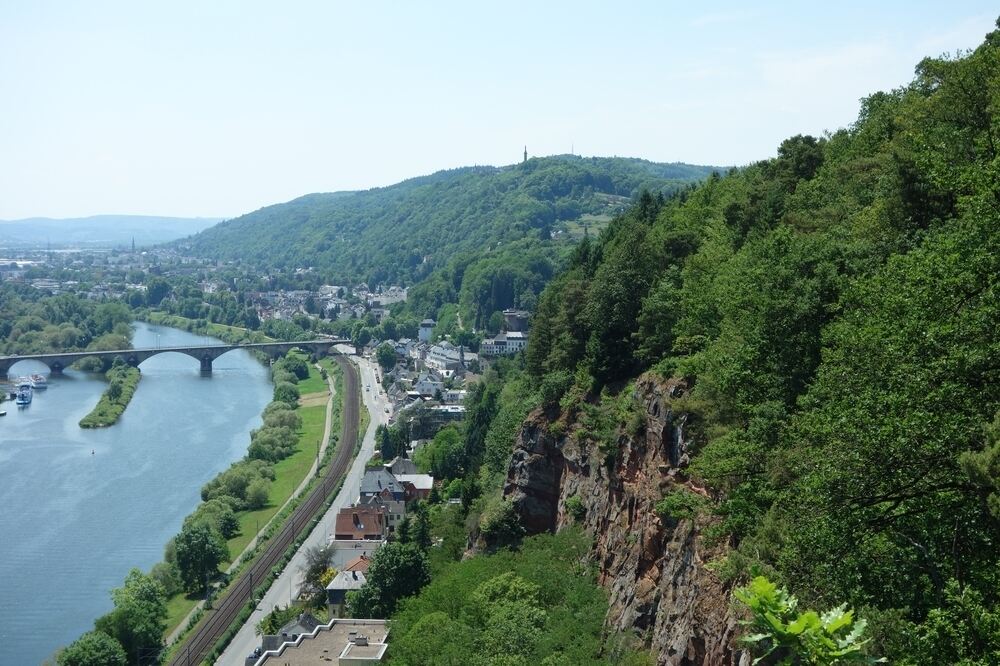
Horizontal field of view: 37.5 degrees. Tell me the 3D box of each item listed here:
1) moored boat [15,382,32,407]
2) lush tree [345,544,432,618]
[{"bbox_3d":[-272.381,34.986,843.394,8.200,7.500,38.000,-1,4,-16],"label":"moored boat"},{"bbox_3d":[-24.677,55.478,325.721,17.800,17.000,17.000,0,4,0],"label":"lush tree"}]

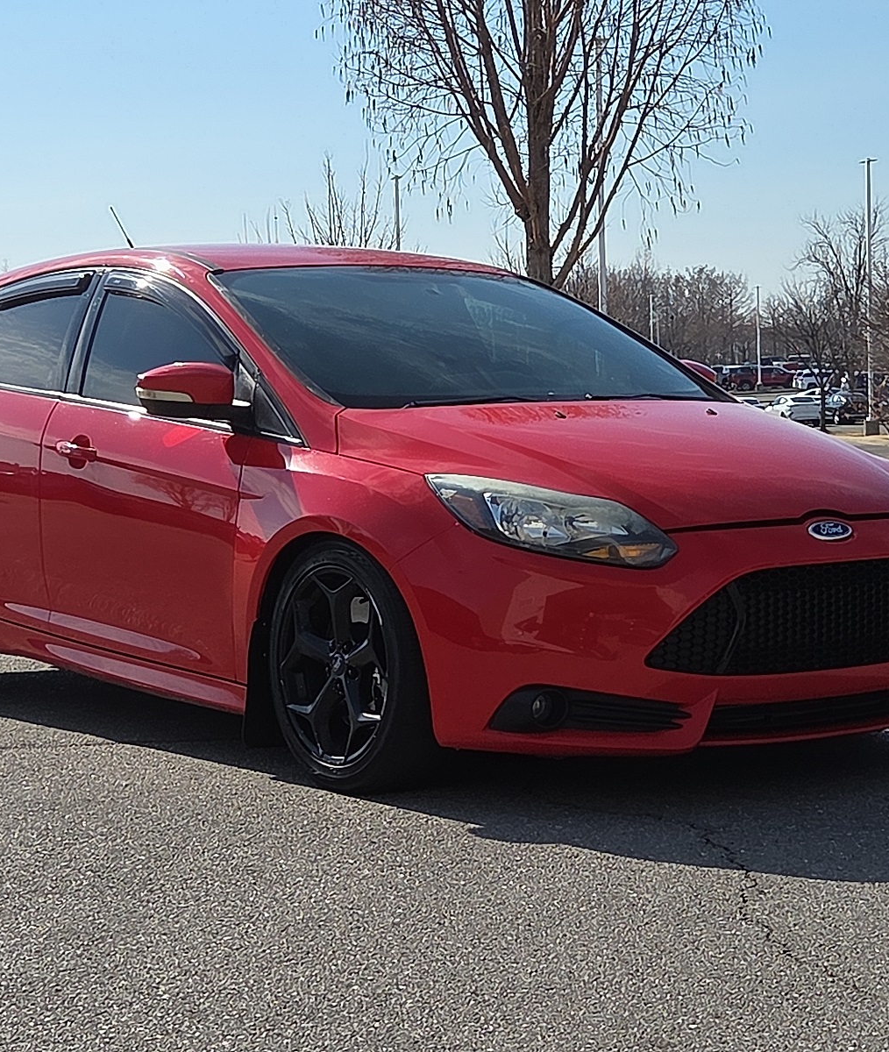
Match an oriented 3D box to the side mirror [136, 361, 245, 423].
[{"bbox_3d":[-0.663,-0.353,6.697,0.240,0.165,0.210,-3,4,-36],"label":"side mirror"}]

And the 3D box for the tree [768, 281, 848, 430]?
[{"bbox_3d":[15.124,-6.918,104.780,3.400,6.100,3.300,-1,4,0],"label":"tree"}]

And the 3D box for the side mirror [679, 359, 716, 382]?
[{"bbox_3d":[0.796,-0.436,7.817,0.225,0.165,0.175,-3,4,-36],"label":"side mirror"}]

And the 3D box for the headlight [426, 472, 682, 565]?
[{"bbox_3d":[0.255,-0.011,5.949,0.370,0.213,0.520,-3,4,-30],"label":"headlight"}]

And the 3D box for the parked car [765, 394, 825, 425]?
[{"bbox_3d":[16.889,-5.509,122.000,1.820,1.450,4.600,-2,4,-10],"label":"parked car"}]

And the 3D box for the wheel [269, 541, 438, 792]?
[{"bbox_3d":[-0.189,0.343,6.317,0.240,0.645,0.645,-3,4,-36],"label":"wheel"}]

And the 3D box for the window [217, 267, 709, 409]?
[{"bbox_3d":[0.112,-0.513,7.167,1.360,0.110,1.020,-3,28,-36],"label":"window"}]

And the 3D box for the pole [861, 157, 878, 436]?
[{"bbox_3d":[16.269,-8.781,97.617,0.750,10.650,0.700,-1,4,0],"label":"pole"}]

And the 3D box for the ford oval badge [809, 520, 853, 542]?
[{"bbox_3d":[0.922,0.011,6.077,0.130,0.055,0.020,-3,-21,-36],"label":"ford oval badge"}]

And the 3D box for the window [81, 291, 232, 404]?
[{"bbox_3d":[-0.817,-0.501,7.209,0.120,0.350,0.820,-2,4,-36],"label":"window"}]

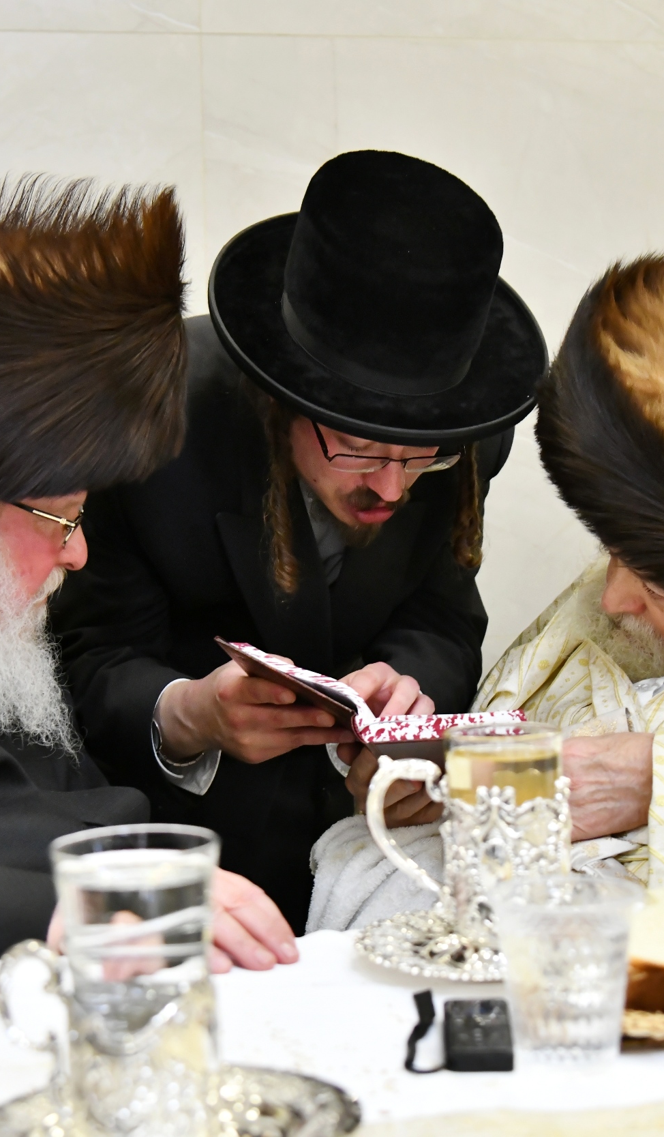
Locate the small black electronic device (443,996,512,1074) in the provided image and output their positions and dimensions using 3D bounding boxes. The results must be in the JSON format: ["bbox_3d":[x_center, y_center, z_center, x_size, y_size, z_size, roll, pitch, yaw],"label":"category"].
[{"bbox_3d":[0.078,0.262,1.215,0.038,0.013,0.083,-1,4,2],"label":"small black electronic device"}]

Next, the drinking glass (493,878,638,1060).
[{"bbox_3d":[0.123,0.213,1.150,0.079,0.087,0.079,-1,4,0],"label":"drinking glass"}]

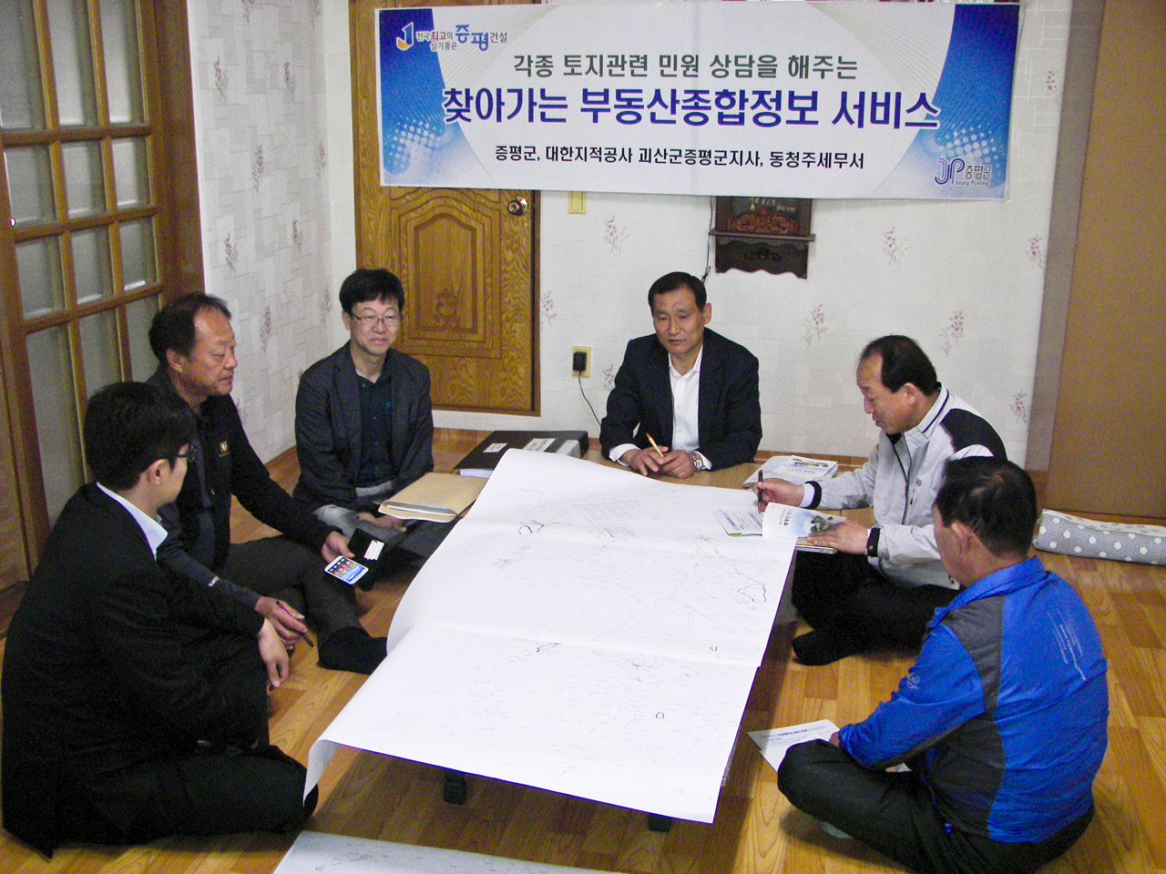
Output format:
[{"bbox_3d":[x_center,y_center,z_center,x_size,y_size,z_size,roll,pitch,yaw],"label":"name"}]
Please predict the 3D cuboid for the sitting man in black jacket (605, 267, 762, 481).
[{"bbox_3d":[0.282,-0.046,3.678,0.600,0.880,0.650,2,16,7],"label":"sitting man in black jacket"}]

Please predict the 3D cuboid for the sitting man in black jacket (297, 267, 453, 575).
[{"bbox_3d":[-0.607,-0.052,3.676,0.620,0.880,0.650,-4,16,-14],"label":"sitting man in black jacket"}]

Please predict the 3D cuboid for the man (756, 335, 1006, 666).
[{"bbox_3d":[0.772,0.129,3.187,0.700,0.820,0.580,-7,17,-24],"label":"man"}]

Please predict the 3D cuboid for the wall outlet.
[{"bbox_3d":[-0.005,-0.288,4.640,0.073,0.120,0.020,4,16,11],"label":"wall outlet"}]

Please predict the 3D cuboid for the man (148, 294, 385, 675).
[{"bbox_3d":[-0.858,0.087,3.196,0.740,0.870,0.600,12,20,35],"label":"man"}]

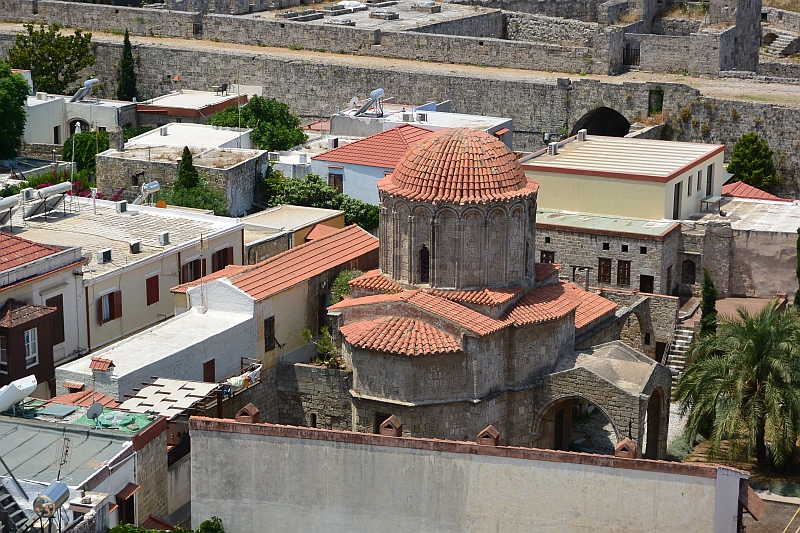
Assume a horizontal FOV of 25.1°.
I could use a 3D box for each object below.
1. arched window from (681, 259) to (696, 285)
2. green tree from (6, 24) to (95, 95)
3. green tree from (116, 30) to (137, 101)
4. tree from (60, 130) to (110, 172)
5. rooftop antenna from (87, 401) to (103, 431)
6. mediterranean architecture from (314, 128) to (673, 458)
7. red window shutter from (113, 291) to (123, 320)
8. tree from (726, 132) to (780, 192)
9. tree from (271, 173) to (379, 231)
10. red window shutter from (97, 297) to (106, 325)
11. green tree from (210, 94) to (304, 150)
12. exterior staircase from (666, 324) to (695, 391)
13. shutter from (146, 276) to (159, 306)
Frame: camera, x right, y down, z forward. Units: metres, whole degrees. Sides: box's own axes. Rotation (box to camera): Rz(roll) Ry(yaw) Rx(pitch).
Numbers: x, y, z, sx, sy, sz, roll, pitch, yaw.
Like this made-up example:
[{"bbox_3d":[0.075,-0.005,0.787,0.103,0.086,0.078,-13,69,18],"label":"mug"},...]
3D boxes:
[{"bbox_3d":[15.231,0.290,95.000,0.860,1.420,0.350,7,17,24],"label":"arched window"},{"bbox_3d":[-26.994,-15.269,139.760,6.700,7.350,6.700,0,15,0],"label":"green tree"},{"bbox_3d":[-21.601,-15.406,142.813,1.600,6.960,1.600,0,15,0],"label":"green tree"},{"bbox_3d":[-20.989,-7.608,120.045,3.100,3.240,3.100,0,15,0],"label":"tree"},{"bbox_3d":[-10.339,5.068,61.000,0.680,0.920,0.520,-11,19,-35],"label":"rooftop antenna"},{"bbox_3d":[4.674,1.335,84.915,15.400,15.600,16.000,8,16,27],"label":"mediterranean architecture"},{"bbox_3d":[-14.386,1.976,92.046,0.060,1.360,0.550,10,17,32],"label":"red window shutter"},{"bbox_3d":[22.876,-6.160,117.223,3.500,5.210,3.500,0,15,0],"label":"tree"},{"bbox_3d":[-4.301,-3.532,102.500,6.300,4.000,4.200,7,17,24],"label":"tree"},{"bbox_3d":[-15.050,2.254,90.880,0.060,1.380,0.530,4,15,14],"label":"red window shutter"},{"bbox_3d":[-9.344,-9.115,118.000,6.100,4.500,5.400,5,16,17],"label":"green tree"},{"bbox_3d":[13.725,4.674,89.000,0.980,2.400,3.700,6,17,21],"label":"exterior staircase"},{"bbox_3d":[-11.608,1.141,84.500,0.070,1.270,1.060,9,18,29],"label":"shutter"}]

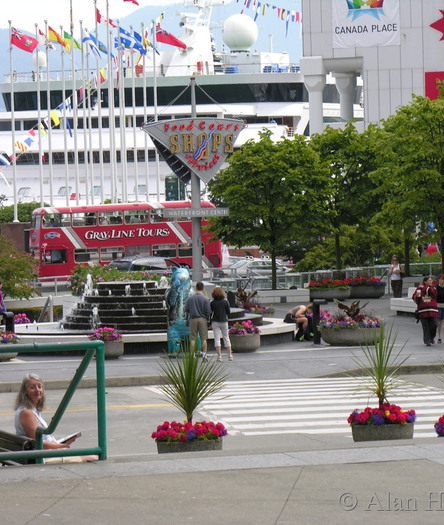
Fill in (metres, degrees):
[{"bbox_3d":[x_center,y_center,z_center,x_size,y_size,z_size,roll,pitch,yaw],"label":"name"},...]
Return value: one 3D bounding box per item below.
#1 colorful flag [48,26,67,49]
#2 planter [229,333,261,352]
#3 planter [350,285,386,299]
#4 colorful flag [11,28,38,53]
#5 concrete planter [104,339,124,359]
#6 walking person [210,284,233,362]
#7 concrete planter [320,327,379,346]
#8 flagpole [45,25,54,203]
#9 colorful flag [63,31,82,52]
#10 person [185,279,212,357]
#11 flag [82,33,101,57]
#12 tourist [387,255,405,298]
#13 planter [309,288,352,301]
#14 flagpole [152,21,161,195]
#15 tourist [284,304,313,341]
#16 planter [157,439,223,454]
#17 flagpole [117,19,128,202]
[{"bbox_3d":[-9.289,-12.698,162.000,1.150,1.350,0.350,-2,1,-6],"label":"colorful flag"},{"bbox_3d":[0.544,1.948,69.000,0.770,0.460,0.770,-2,1,0],"label":"planter"},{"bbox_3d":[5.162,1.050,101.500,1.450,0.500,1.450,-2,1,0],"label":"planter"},{"bbox_3d":[-11.914,-13.392,172.000,1.700,1.400,0.300,-2,1,0],"label":"colorful flag"},{"bbox_3d":[-2.632,2.042,66.700,0.740,0.470,0.740,-1,2,0],"label":"concrete planter"},{"bbox_3d":[-0.005,1.406,65.200,0.500,1.670,0.360,-2,1,-6],"label":"walking person"},{"bbox_3d":[3.152,1.788,68.600,1.510,0.460,1.480,-2,1,0],"label":"concrete planter"},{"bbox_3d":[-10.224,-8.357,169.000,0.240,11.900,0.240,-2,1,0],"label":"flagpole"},{"bbox_3d":[-8.928,-13.331,172.000,1.400,1.300,0.400,-2,2,-11],"label":"colorful flag"},{"bbox_3d":[-0.542,1.350,65.800,0.600,1.780,0.380,-2,1,-7],"label":"person"},{"bbox_3d":[-7.409,-12.453,162.500,1.150,1.450,0.350,-2,1,-6],"label":"flag"},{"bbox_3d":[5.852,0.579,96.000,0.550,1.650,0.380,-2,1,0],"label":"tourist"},{"bbox_3d":[3.579,1.077,94.500,1.400,0.450,0.800,-1,2,17],"label":"planter"},{"bbox_3d":[-3.767,-8.283,164.000,0.150,11.300,0.150,-2,1,0],"label":"flagpole"},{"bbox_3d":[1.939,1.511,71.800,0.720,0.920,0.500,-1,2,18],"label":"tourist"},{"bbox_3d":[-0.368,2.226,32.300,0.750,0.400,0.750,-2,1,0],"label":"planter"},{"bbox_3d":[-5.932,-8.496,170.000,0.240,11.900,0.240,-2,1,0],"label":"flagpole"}]

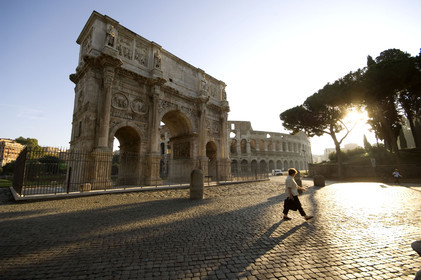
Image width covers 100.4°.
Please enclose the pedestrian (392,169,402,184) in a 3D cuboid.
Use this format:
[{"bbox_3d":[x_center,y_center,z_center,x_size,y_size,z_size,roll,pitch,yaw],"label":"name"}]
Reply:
[{"bbox_3d":[19.724,3.815,18.518,0.450,1.660,0.700,9,-14,-43],"label":"pedestrian"}]

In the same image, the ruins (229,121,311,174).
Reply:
[{"bbox_3d":[14.369,8.516,175.697,188.000,48.000,156.000,5,-12,-31],"label":"ruins"}]

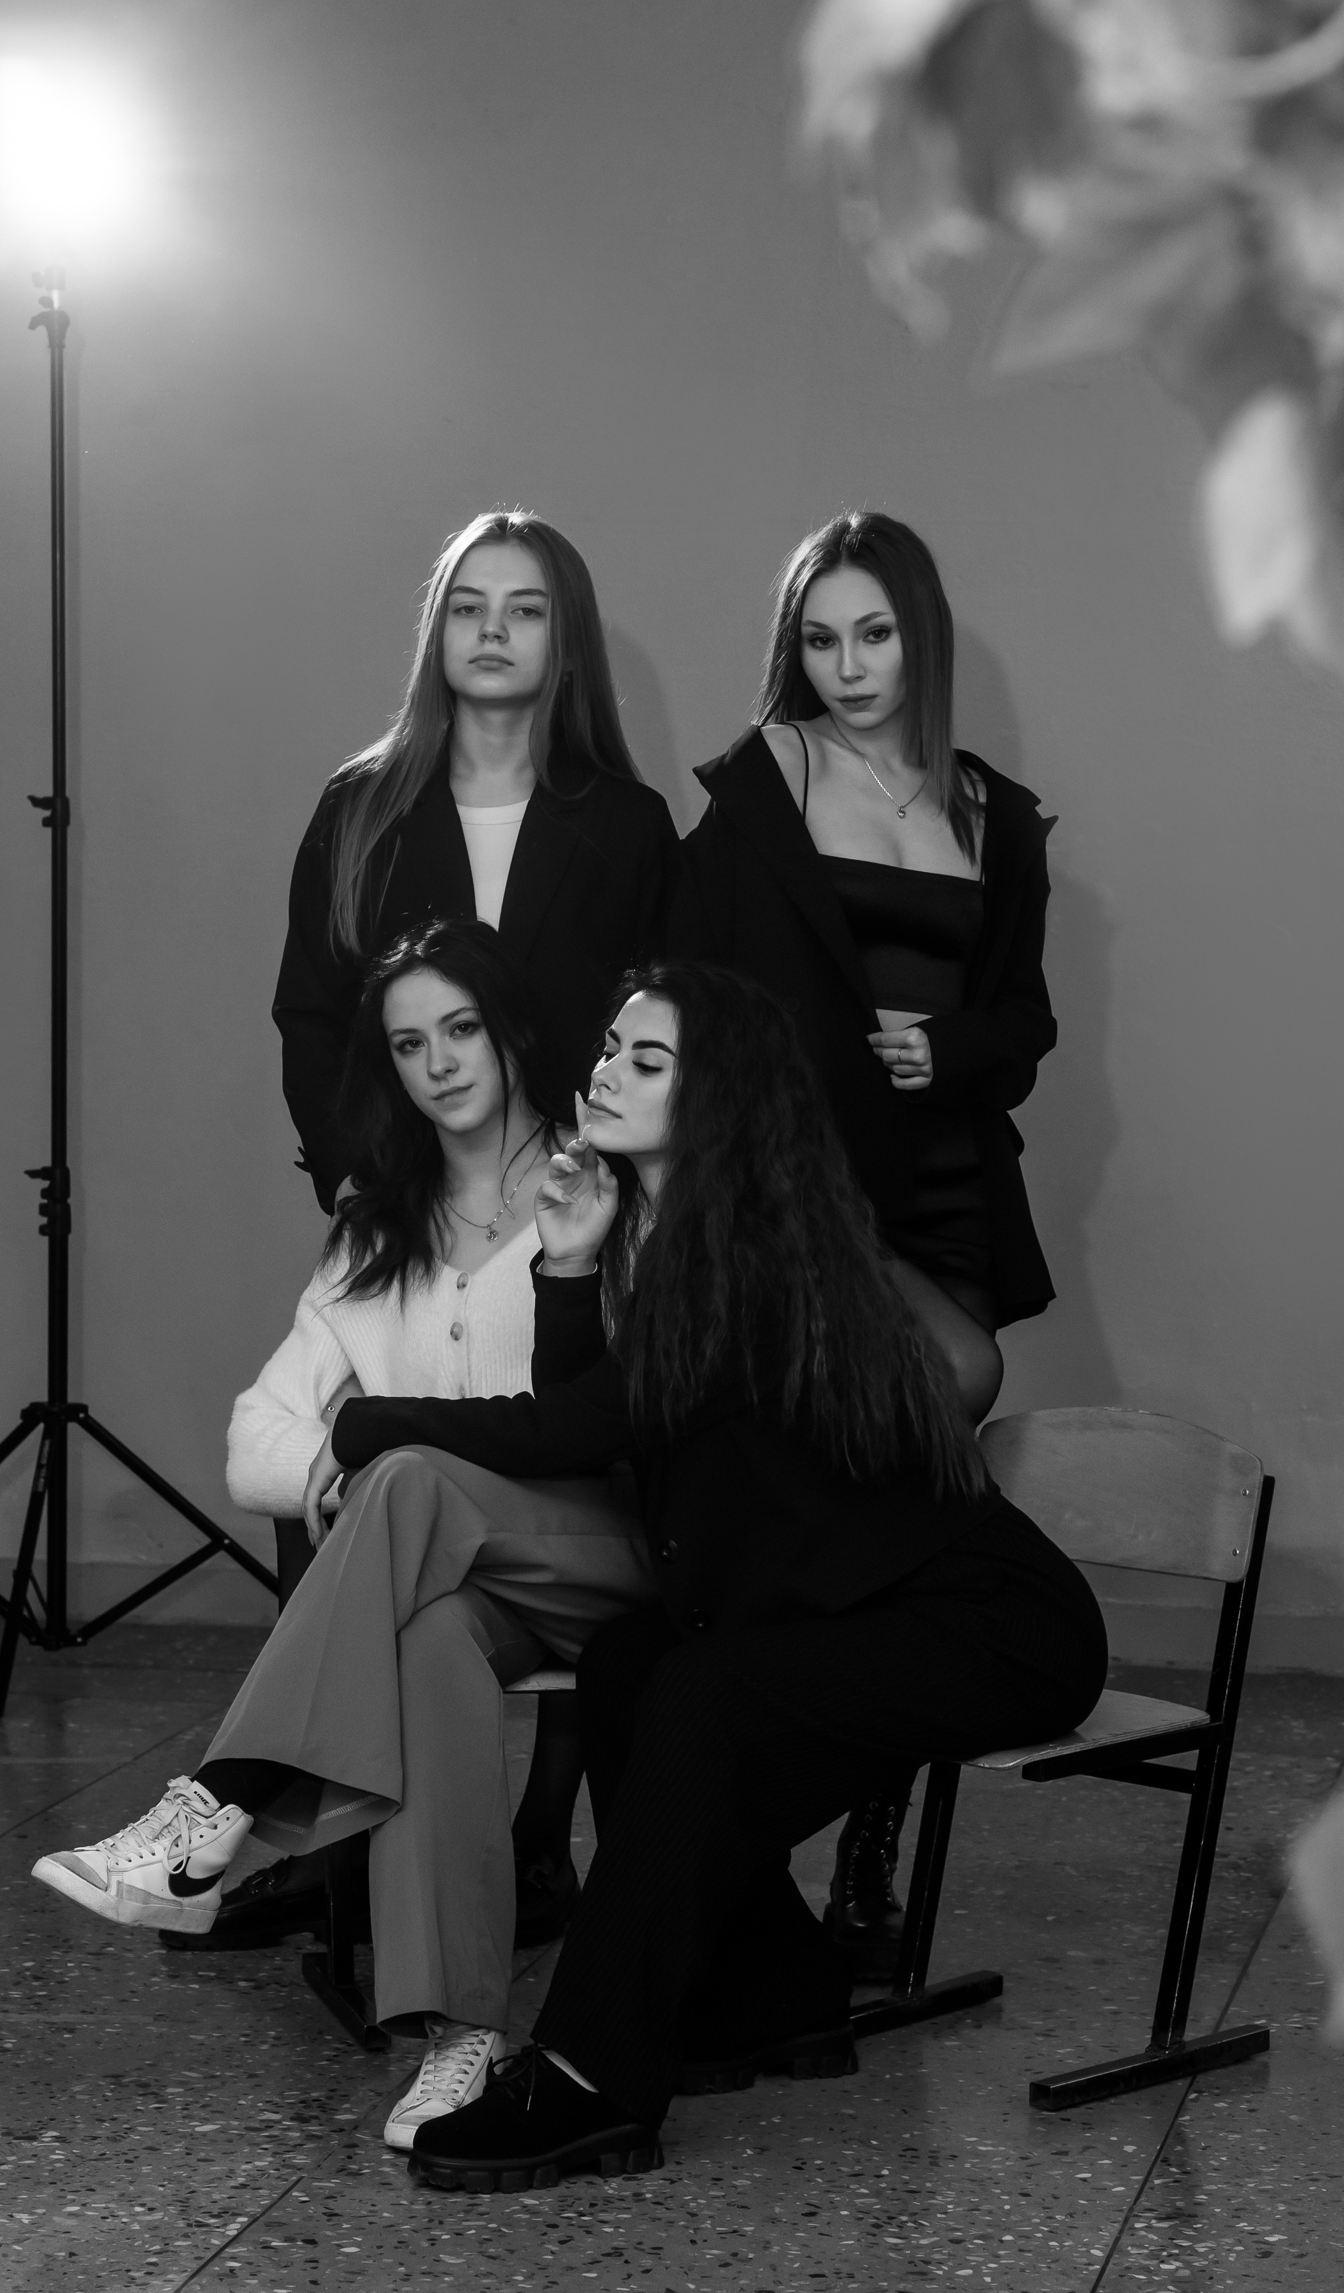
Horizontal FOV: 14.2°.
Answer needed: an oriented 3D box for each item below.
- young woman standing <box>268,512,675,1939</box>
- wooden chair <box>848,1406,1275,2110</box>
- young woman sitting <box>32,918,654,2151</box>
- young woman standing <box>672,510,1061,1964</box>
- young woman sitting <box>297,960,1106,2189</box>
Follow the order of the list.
[{"bbox_3d":[-0.233,0.104,6.439,0.540,1.720,0.380,1,4,3],"label":"young woman standing"},{"bbox_3d":[0.375,0.654,5.971,0.410,0.700,0.467,4,6,43],"label":"wooden chair"},{"bbox_3d":[-0.295,0.379,5.916,0.600,1.245,0.760,2,4,18],"label":"young woman sitting"},{"bbox_3d":[0.233,0.117,6.360,0.480,1.715,0.380,1,4,1],"label":"young woman standing"},{"bbox_3d":[0.055,0.413,5.727,0.860,1.210,0.500,-2,5,-28],"label":"young woman sitting"}]

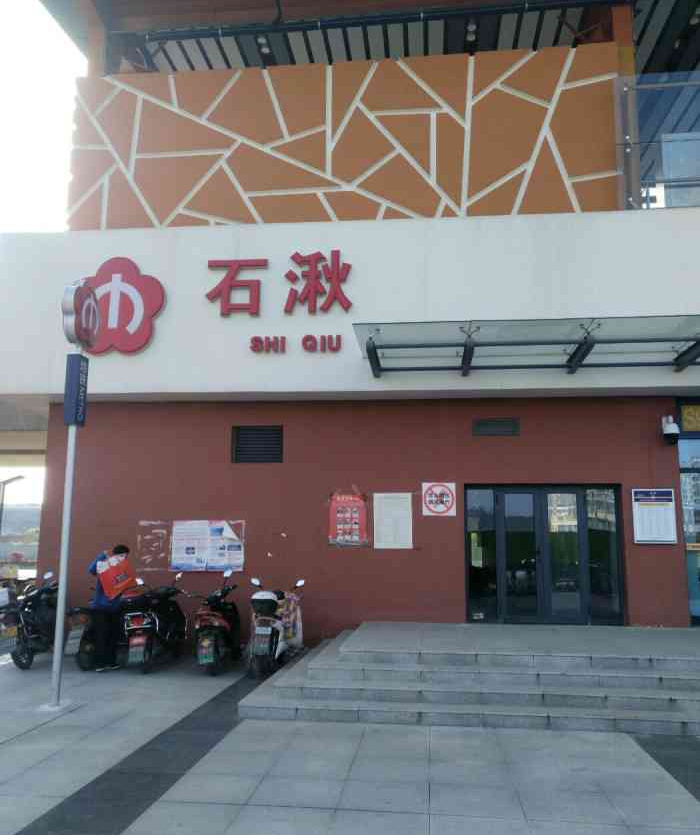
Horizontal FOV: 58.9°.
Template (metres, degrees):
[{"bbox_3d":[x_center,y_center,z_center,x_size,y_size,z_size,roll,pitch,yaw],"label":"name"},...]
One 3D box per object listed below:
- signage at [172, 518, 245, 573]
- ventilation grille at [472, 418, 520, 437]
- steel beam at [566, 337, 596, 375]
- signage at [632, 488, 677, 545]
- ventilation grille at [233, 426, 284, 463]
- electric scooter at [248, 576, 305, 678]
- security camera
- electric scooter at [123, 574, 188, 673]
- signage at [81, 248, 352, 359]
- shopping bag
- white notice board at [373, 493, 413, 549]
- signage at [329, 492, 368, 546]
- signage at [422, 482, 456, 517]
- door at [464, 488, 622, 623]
[{"bbox_3d":[-2.334,2.113,10.193,1.200,0.840,0.030,-1,-11,6],"label":"signage"},{"bbox_3d":[2.369,0.162,10.027,0.760,0.310,0.060,-1,-11,6],"label":"ventilation grille"},{"bbox_3d":[3.324,-0.900,8.845,0.130,0.170,1.250,-1,-15,7],"label":"steel beam"},{"bbox_3d":[4.642,1.509,9.452,0.630,0.810,0.040,-1,-12,7],"label":"signage"},{"bbox_3d":[-1.555,0.454,10.424,0.870,0.630,0.080,-1,-11,6],"label":"ventilation grille"},{"bbox_3d":[-1.090,2.890,8.700,0.680,1.150,1.620,-1,-11,7],"label":"electric scooter"},{"bbox_3d":[4.945,0.192,9.536,0.270,0.440,0.360,-1,-11,6],"label":"security camera"},{"bbox_3d":[-2.823,2.935,8.926,0.740,1.200,1.750,1,-12,-1],"label":"electric scooter"},{"bbox_3d":[-2.214,-1.860,10.207,4.550,1.750,0.120,-1,-11,6],"label":"signage"},{"bbox_3d":[-3.203,2.218,8.541,0.450,0.500,0.160,-21,-14,-18],"label":"shopping bag"},{"bbox_3d":[0.679,1.650,9.902,0.610,0.870,0.020,-1,-12,7],"label":"white notice board"},{"bbox_3d":[-0.016,1.650,9.982,0.600,0.830,0.020,-1,-12,7],"label":"signage"},{"bbox_3d":[1.420,1.303,9.890,0.520,0.510,0.020,-1,-12,7],"label":"signage"},{"bbox_3d":[3.033,2.126,9.619,2.400,2.100,0.120,-1,-12,7],"label":"door"}]

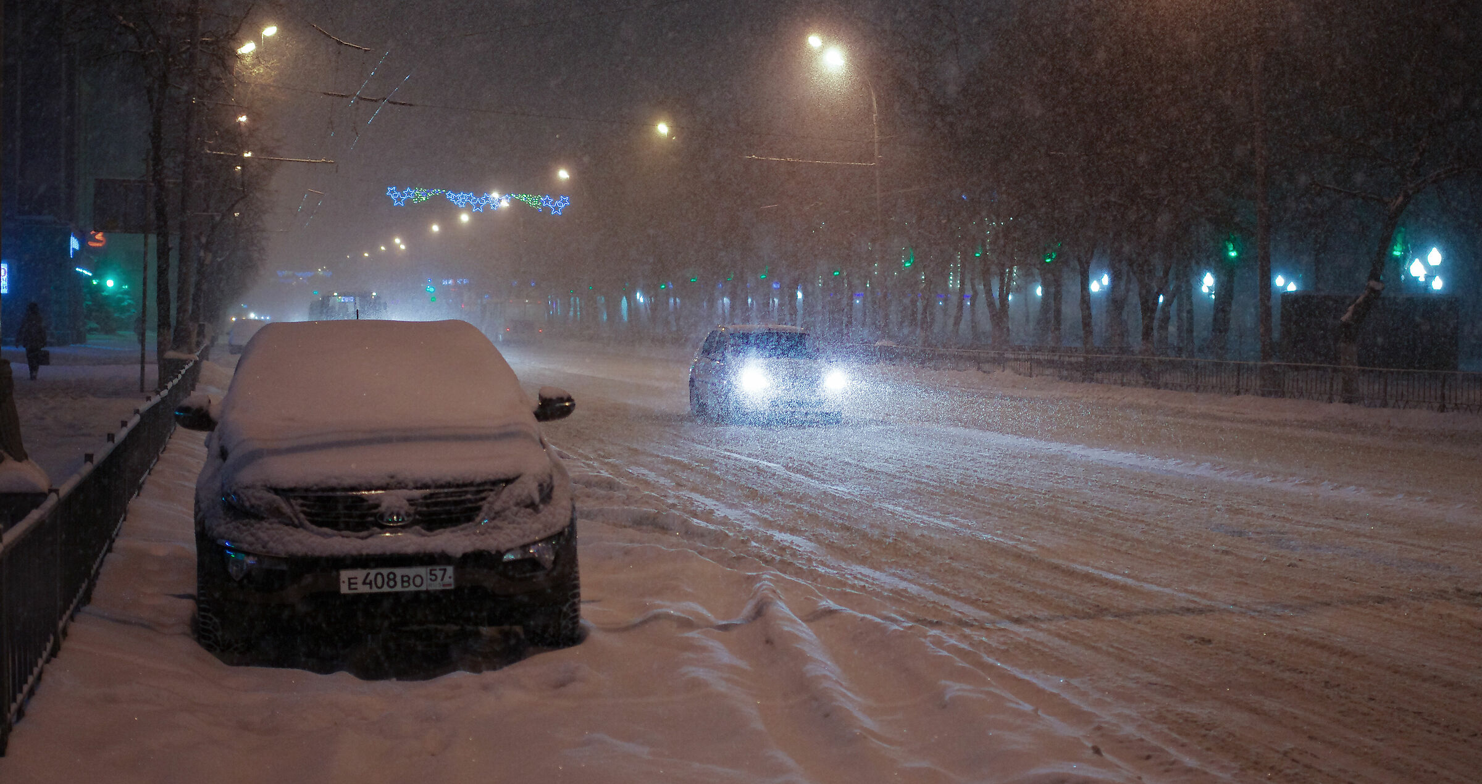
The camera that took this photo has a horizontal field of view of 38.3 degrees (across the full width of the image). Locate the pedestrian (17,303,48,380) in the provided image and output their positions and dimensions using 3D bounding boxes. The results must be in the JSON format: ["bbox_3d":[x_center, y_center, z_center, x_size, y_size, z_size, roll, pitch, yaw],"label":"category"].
[{"bbox_3d":[-15.592,-1.108,47.000,0.640,1.710,0.420,0,2,-13],"label":"pedestrian"}]

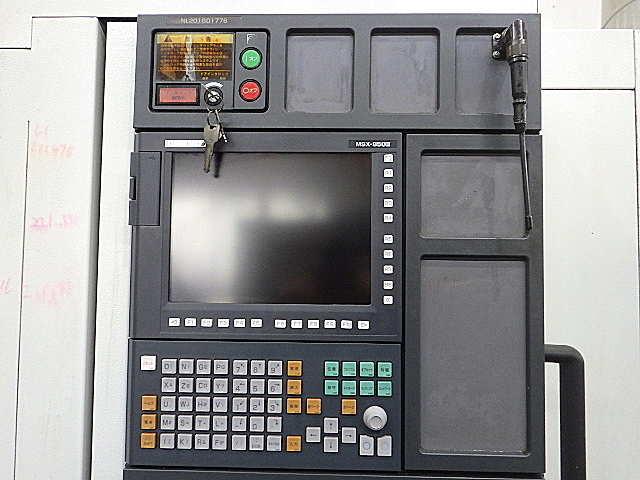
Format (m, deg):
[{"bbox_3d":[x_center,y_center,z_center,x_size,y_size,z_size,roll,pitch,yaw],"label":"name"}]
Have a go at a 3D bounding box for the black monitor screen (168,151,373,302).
[{"bbox_3d":[-0.053,-0.013,0.557,0.216,0.162,0.012,0,-3,1],"label":"black monitor screen"}]

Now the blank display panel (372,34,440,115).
[{"bbox_3d":[0.092,-0.180,0.560,0.073,0.087,0.010,0,-3,1],"label":"blank display panel"}]

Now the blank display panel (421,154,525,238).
[{"bbox_3d":[0.163,-0.047,0.552,0.109,0.090,0.010,0,-3,1],"label":"blank display panel"}]

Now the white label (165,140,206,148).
[{"bbox_3d":[-0.144,-0.103,0.558,0.046,0.009,0.002,0,-3,1],"label":"white label"}]

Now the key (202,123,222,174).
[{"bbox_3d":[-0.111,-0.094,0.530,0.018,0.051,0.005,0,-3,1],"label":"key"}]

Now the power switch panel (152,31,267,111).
[{"bbox_3d":[-0.120,-0.184,0.559,0.125,0.088,0.020,0,-3,1],"label":"power switch panel"}]

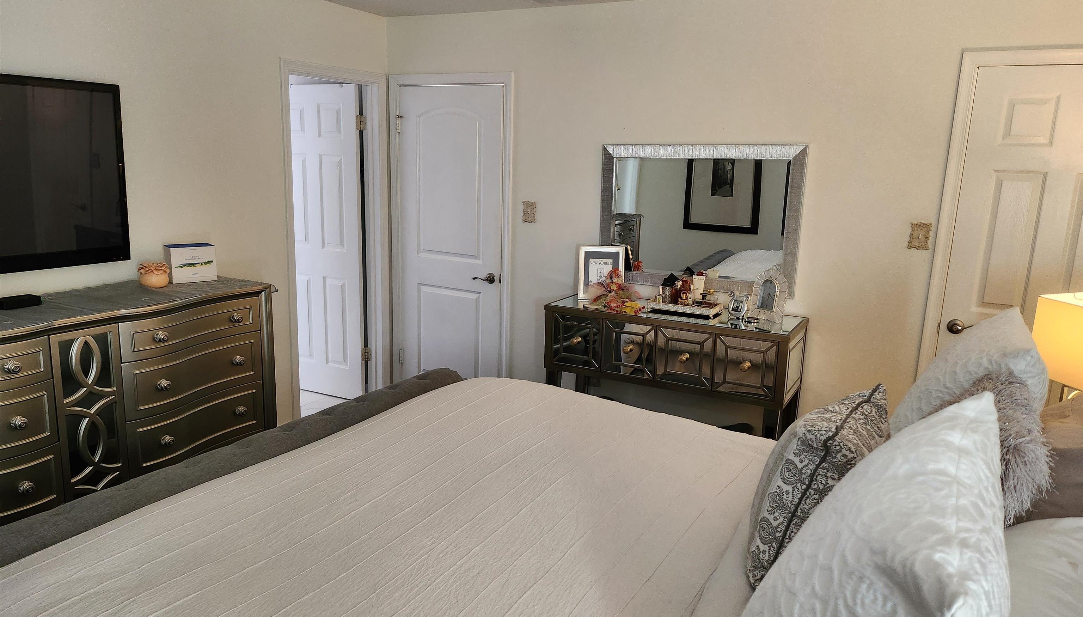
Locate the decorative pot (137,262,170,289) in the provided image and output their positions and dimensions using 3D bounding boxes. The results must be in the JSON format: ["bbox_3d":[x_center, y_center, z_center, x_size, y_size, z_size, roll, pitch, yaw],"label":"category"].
[{"bbox_3d":[-1.695,-0.150,3.310,0.125,0.108,0.125,2,12,0],"label":"decorative pot"}]

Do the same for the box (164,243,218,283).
[{"bbox_3d":[-1.624,-0.211,3.479,0.192,0.159,0.115,-8,15,-39],"label":"box"}]

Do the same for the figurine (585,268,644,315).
[{"bbox_3d":[0.364,-0.095,3.773,0.260,0.190,0.170,3,12,8],"label":"figurine"}]

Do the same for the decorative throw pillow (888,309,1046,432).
[{"bbox_3d":[0.990,0.301,1.803,0.220,0.570,0.620,29,23,24],"label":"decorative throw pillow"}]

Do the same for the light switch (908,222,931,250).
[{"bbox_3d":[1.725,-0.328,3.426,0.090,0.120,0.014,8,13,28],"label":"light switch"}]

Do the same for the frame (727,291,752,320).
[{"bbox_3d":[0.950,-0.018,3.646,0.095,0.128,0.045,12,15,40],"label":"frame"}]

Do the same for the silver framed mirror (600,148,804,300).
[{"bbox_3d":[0.794,-0.475,3.901,1.065,0.750,0.040,7,13,28],"label":"silver framed mirror"}]

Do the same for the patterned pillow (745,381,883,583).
[{"bbox_3d":[0.643,0.393,1.701,0.190,0.420,0.470,28,24,28],"label":"patterned pillow"}]

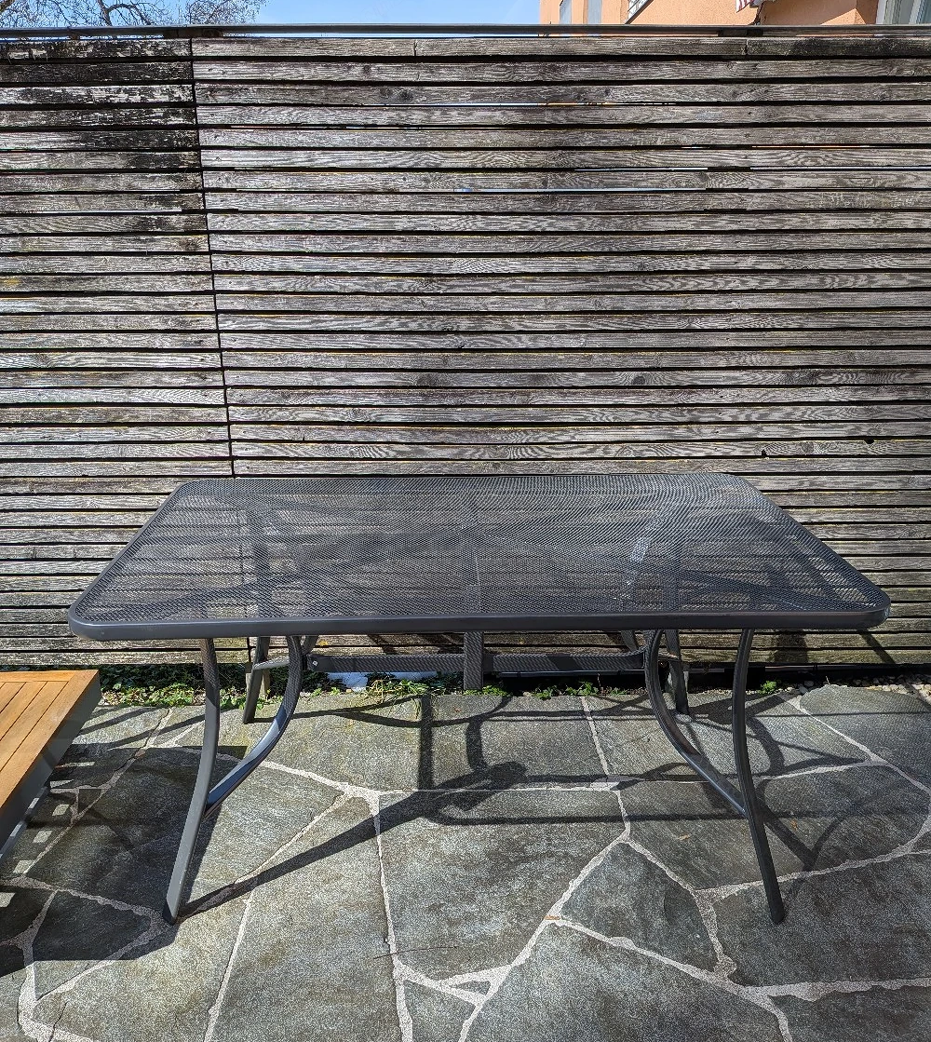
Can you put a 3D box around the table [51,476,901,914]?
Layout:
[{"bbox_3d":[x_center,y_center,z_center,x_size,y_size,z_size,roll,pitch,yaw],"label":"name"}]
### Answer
[{"bbox_3d":[0.023,0.367,2.056,1.510,0.727,0.882,-1,20,-3],"label":"table"}]

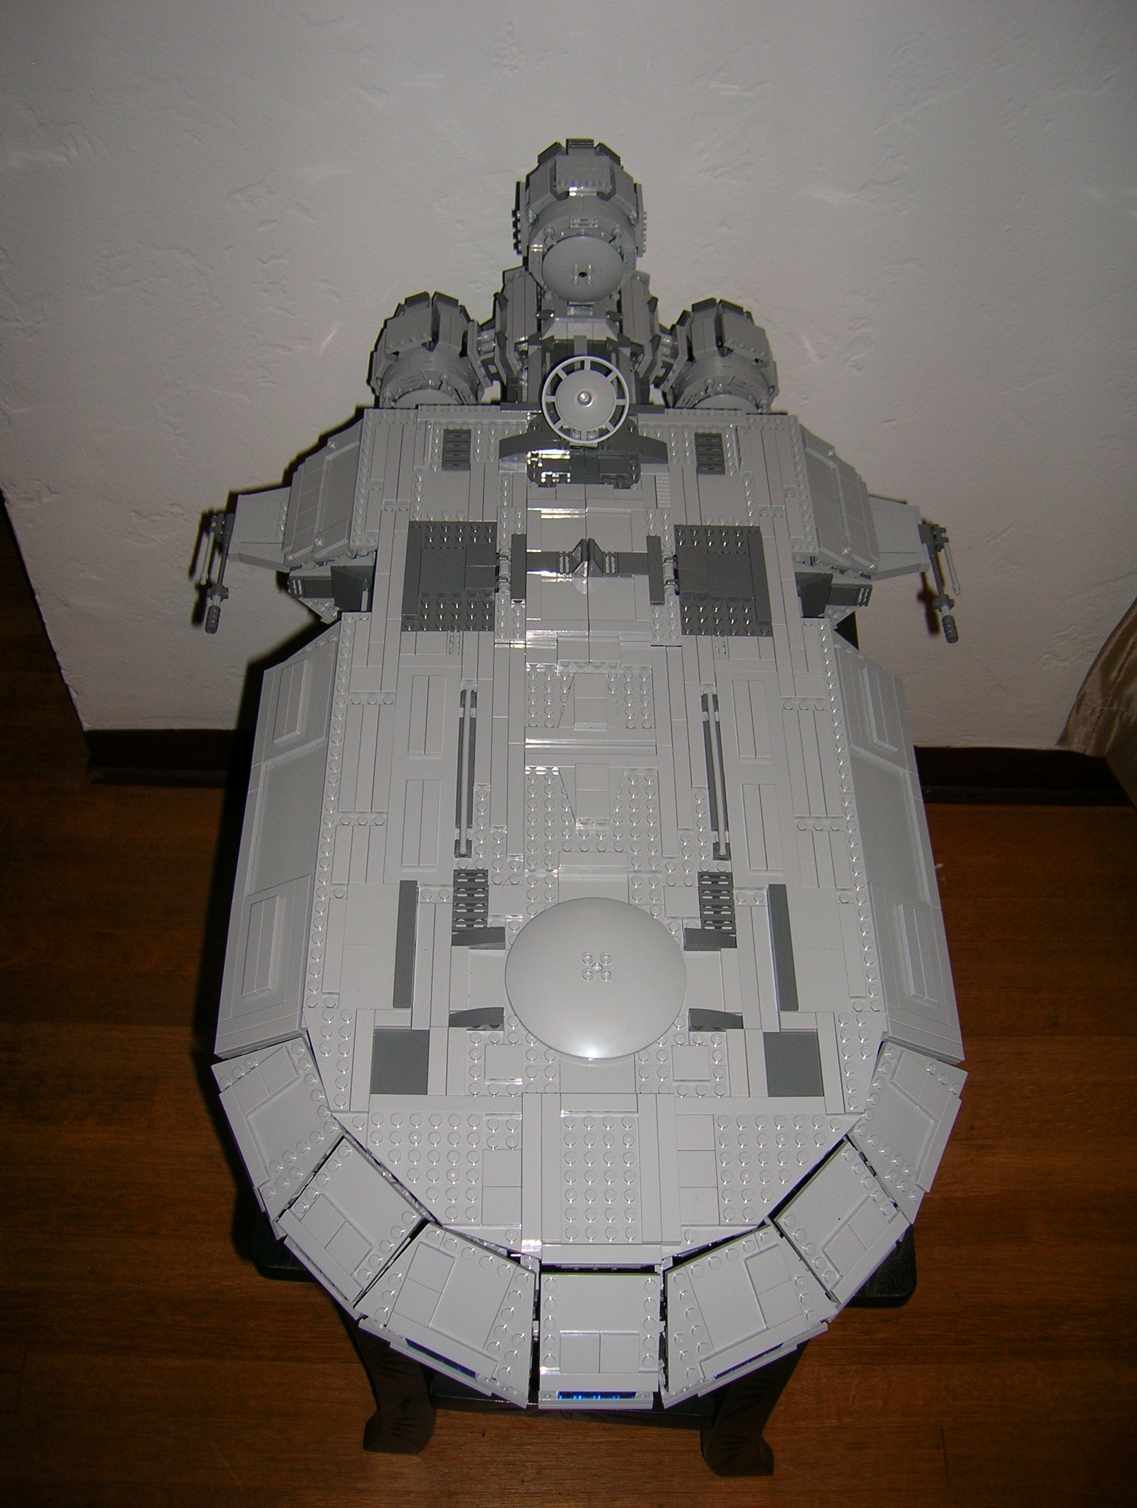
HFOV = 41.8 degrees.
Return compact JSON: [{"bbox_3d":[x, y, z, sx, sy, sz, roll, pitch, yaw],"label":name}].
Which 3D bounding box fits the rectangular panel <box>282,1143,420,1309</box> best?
[{"bbox_3d":[-0.093,0.200,0.639,0.049,0.008,0.050,40,98,20],"label":"rectangular panel"}]

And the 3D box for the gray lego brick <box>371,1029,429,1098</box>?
[{"bbox_3d":[-0.071,0.132,0.635,0.024,0.004,0.030,1,53,-2],"label":"gray lego brick"}]

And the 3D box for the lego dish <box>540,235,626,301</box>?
[{"bbox_3d":[0.009,-0.288,0.891,0.048,0.048,0.009,1,53,-2],"label":"lego dish"}]

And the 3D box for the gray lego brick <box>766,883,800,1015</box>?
[{"bbox_3d":[0.096,0.088,0.670,0.008,0.005,0.064,1,53,-2],"label":"gray lego brick"}]

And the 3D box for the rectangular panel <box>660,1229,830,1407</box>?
[{"bbox_3d":[0.069,0.226,0.618,0.080,0.010,0.050,-20,98,-13],"label":"rectangular panel"}]

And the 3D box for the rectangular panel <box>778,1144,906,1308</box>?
[{"bbox_3d":[0.117,0.202,0.643,0.049,0.008,0.050,-40,101,-24],"label":"rectangular panel"}]

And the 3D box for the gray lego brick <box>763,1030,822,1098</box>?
[{"bbox_3d":[0.097,0.134,0.642,0.024,0.004,0.031,1,53,-2],"label":"gray lego brick"}]

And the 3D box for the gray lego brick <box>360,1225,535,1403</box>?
[{"bbox_3d":[-0.043,0.225,0.615,0.080,0.010,0.050,23,97,9],"label":"gray lego brick"}]

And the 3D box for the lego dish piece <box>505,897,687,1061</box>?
[{"bbox_3d":[0.012,0.095,0.654,0.080,0.011,0.080,1,53,-2],"label":"lego dish piece"}]

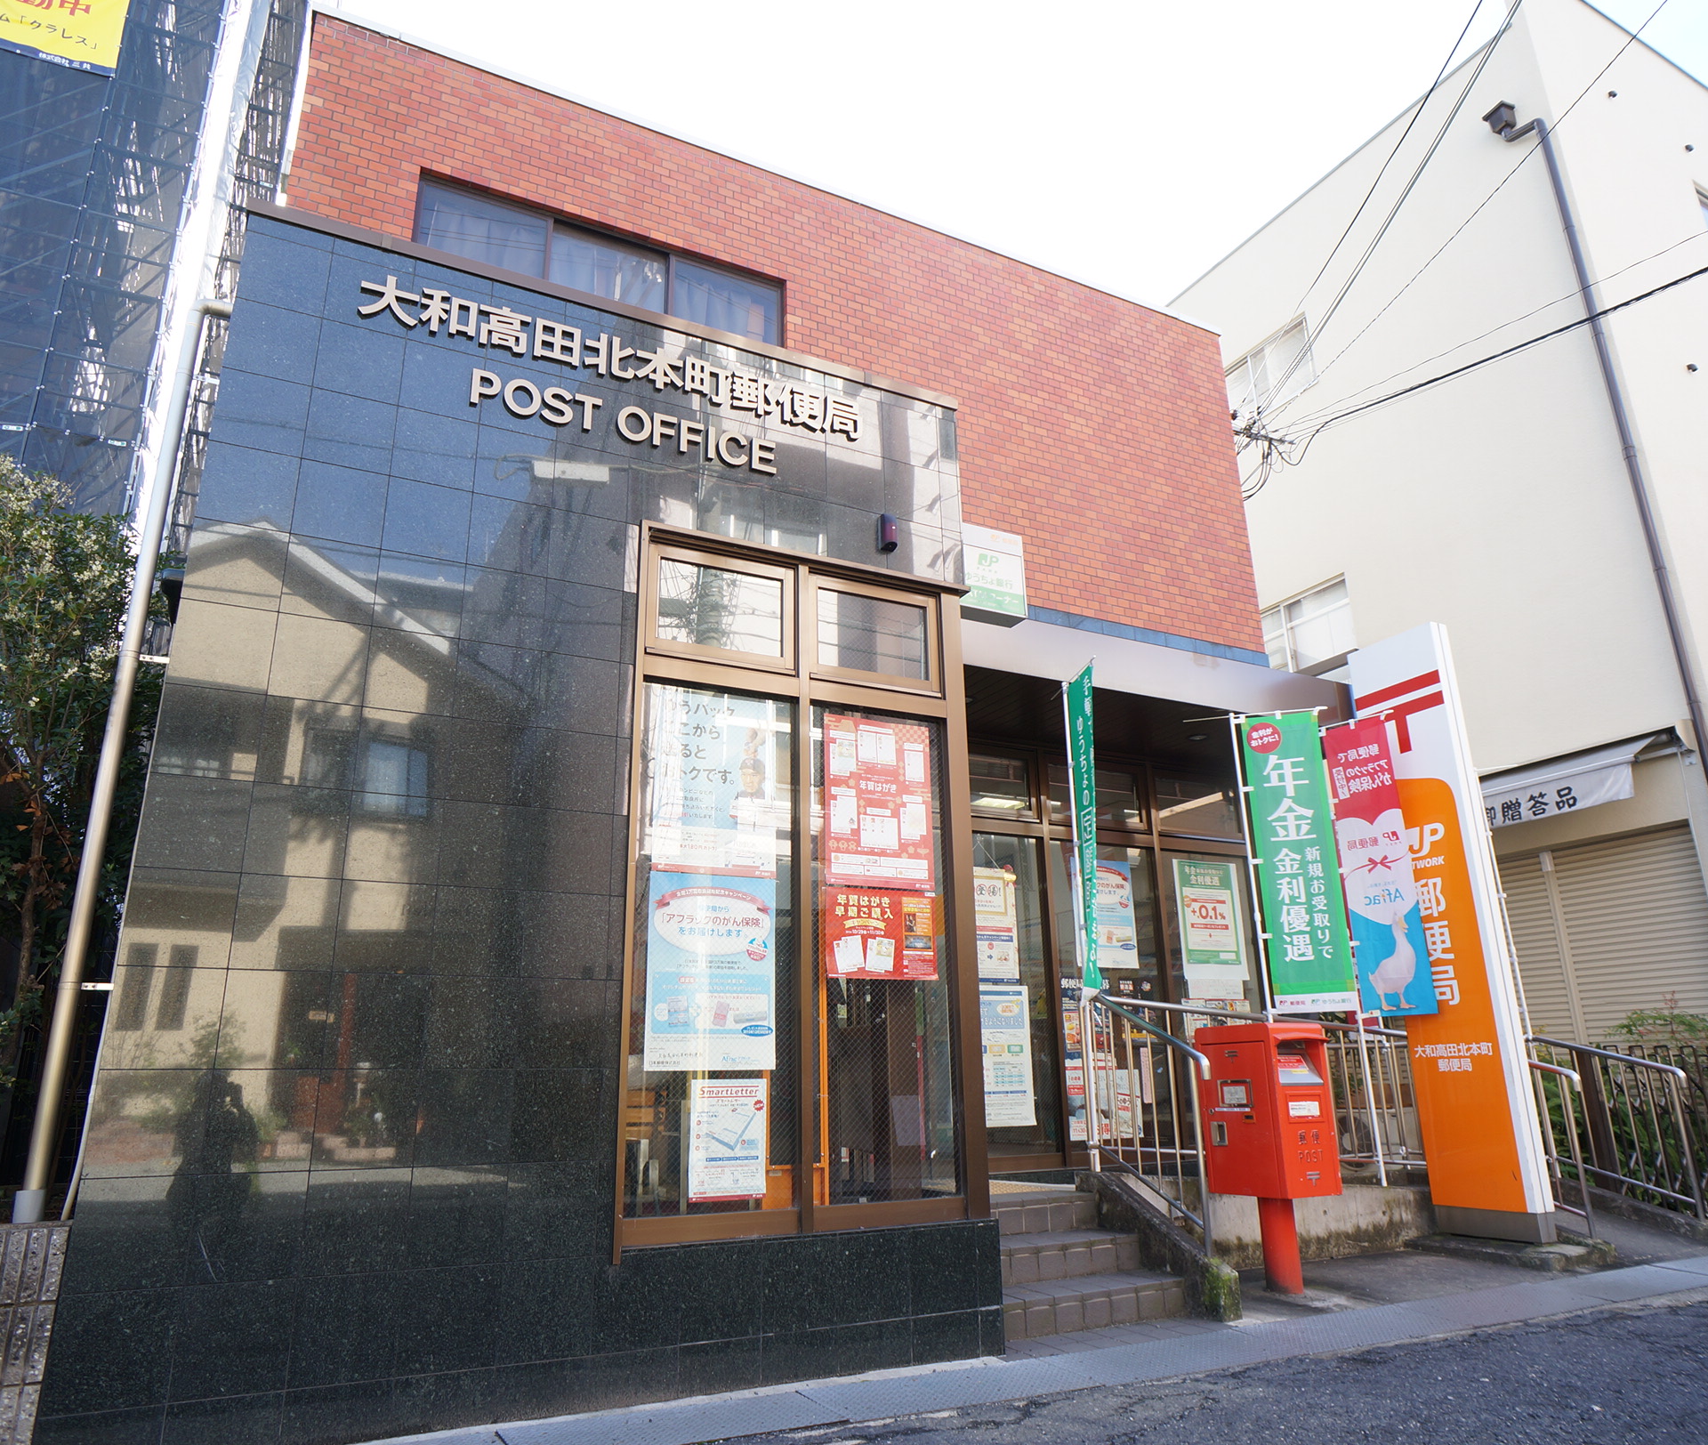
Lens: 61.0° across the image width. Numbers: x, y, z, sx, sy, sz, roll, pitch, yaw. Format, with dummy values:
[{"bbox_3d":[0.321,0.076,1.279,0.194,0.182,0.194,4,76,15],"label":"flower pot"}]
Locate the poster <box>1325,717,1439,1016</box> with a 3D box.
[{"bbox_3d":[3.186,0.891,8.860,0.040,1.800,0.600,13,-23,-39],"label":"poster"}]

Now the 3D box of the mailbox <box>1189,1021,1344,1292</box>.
[{"bbox_3d":[2.159,2.238,7.480,0.400,1.300,0.520,10,-21,-33],"label":"mailbox"}]

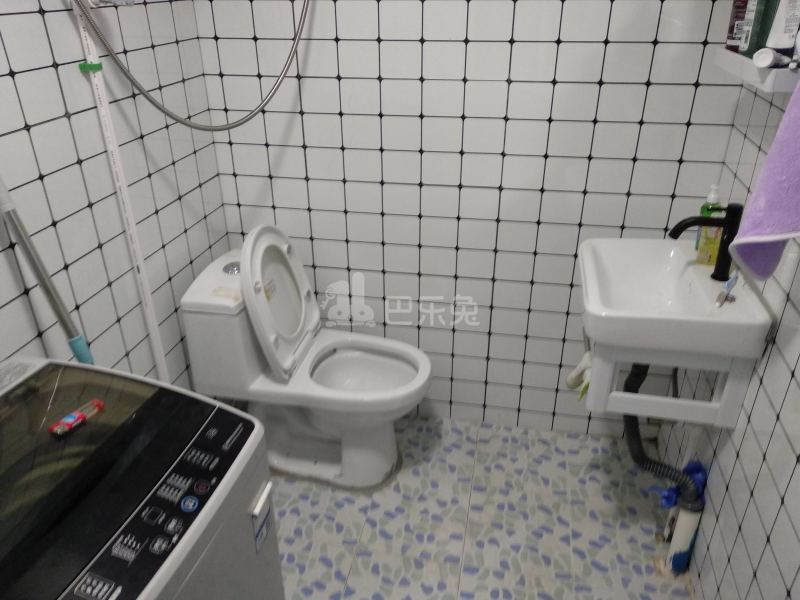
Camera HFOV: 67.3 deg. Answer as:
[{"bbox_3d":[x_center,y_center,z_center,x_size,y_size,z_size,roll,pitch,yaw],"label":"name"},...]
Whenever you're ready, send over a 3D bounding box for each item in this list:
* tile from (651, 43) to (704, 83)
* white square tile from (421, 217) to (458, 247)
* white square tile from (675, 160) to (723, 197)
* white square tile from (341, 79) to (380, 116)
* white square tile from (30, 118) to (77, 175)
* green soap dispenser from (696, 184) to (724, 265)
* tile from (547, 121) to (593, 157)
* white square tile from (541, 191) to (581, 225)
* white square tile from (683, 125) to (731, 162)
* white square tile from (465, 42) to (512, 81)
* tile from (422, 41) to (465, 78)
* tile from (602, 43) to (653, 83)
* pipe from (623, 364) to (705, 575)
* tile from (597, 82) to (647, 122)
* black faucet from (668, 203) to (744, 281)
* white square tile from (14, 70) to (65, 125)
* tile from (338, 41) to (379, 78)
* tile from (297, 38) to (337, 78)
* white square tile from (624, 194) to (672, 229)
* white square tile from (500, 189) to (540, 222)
[{"bbox_3d":[0.710,-0.606,1.545,0.117,0.098,0.010,5,28,10],"label":"tile"},{"bbox_3d":[0.125,-0.214,1.889,0.118,0.099,0.010,5,28,10],"label":"white square tile"},{"bbox_3d":[0.830,-0.334,1.676,0.110,0.099,0.010,5,28,10],"label":"white square tile"},{"bbox_3d":[-0.114,-0.586,1.733,0.118,0.098,0.010,5,28,10],"label":"white square tile"},{"bbox_3d":[-0.717,-0.319,1.241,0.010,0.099,0.119,5,28,10],"label":"white square tile"},{"bbox_3d":[0.757,-0.179,1.462,0.056,0.195,0.044,15,31,27],"label":"green soap dispenser"},{"bbox_3d":[0.478,-0.451,1.687,0.119,0.100,0.010,5,28,10],"label":"tile"},{"bbox_3d":[0.479,-0.273,1.780,0.119,0.099,0.010,5,28,10],"label":"white square tile"},{"bbox_3d":[0.830,-0.421,1.626,0.113,0.099,0.010,5,28,10],"label":"white square tile"},{"bbox_3d":[0.241,-0.648,1.634,0.119,0.100,0.010,5,28,10],"label":"white square tile"},{"bbox_3d":[0.122,-0.656,1.648,0.118,0.098,0.010,5,28,10],"label":"tile"},{"bbox_3d":[0.594,-0.617,1.569,0.118,0.098,0.010,5,28,10],"label":"tile"},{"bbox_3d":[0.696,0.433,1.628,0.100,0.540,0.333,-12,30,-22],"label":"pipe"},{"bbox_3d":[0.594,-0.528,1.613,0.118,0.098,0.010,5,28,10],"label":"tile"},{"bbox_3d":[0.710,-0.134,1.406,0.158,0.185,0.047,5,28,10],"label":"black faucet"},{"bbox_3d":[-0.718,-0.408,1.197,0.010,0.099,0.119,5,28,10],"label":"white square tile"},{"bbox_3d":[-0.115,-0.678,1.696,0.118,0.099,0.010,5,28,10],"label":"tile"},{"bbox_3d":[-0.233,-0.687,1.714,0.119,0.100,0.010,5,28,10],"label":"tile"},{"bbox_3d":[0.713,-0.252,1.732,0.118,0.098,0.010,5,28,10],"label":"white square tile"},{"bbox_3d":[0.360,-0.282,1.794,0.118,0.098,0.010,5,28,10],"label":"white square tile"}]

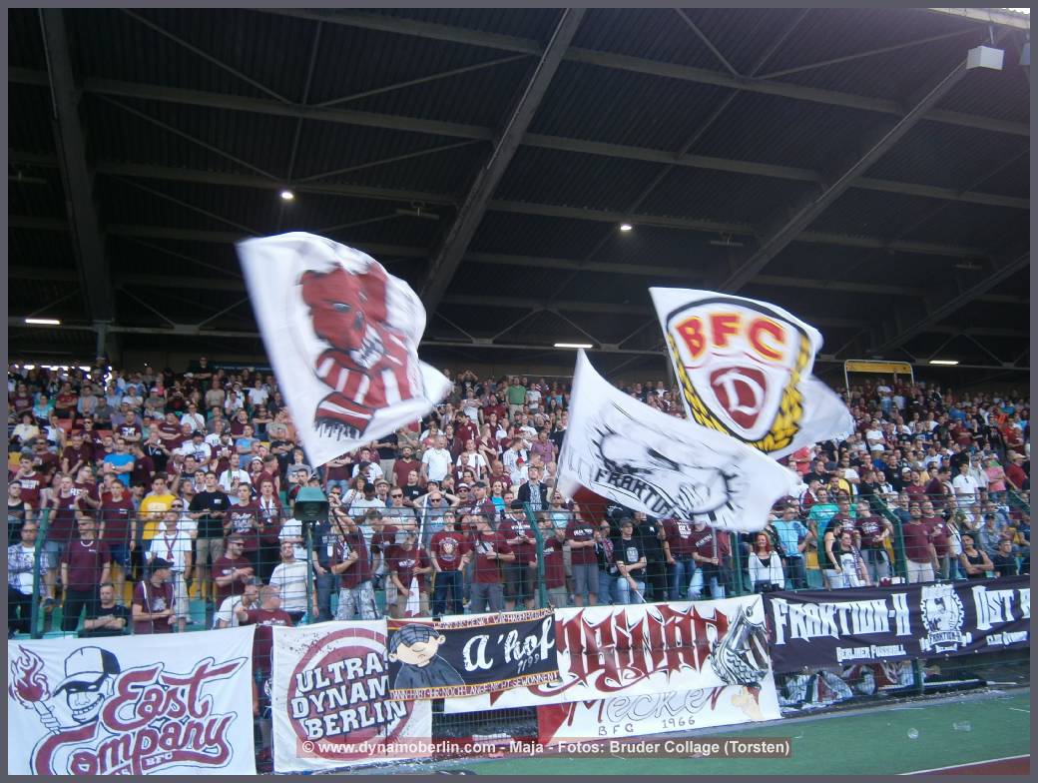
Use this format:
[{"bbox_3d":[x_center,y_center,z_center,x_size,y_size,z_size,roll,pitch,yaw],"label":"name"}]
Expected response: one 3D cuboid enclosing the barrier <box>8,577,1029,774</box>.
[{"bbox_3d":[1.042,2.951,9.903,11.520,1.380,0.200,1,-11,-19],"label":"barrier"}]

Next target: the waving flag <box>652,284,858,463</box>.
[{"bbox_3d":[2.716,-0.204,10.900,2.200,1.850,0.700,-3,-11,3],"label":"waving flag"}]

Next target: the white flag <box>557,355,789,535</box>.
[{"bbox_3d":[1.699,0.530,10.000,2.400,1.800,0.700,-2,-11,-3],"label":"white flag"}]

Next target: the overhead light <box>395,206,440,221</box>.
[{"bbox_3d":[-2.468,-4.362,22.800,1.100,0.140,0.150,6,-13,-18],"label":"overhead light"}]

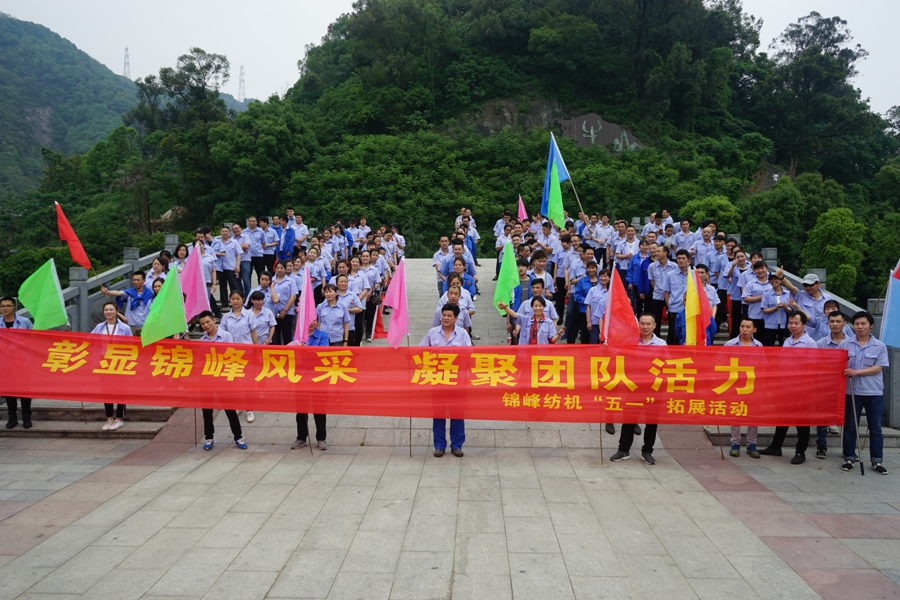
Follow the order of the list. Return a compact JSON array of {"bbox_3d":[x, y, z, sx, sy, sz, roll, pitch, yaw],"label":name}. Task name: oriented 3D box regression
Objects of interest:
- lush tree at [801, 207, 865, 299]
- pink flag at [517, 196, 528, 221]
[{"bbox_3d":[16.942,-1.705,31.000,3.000,4.700,3.000,0,3,0],"label":"lush tree"},{"bbox_3d":[1.817,-2.188,17.300,0.360,0.900,0.200,0,3,0],"label":"pink flag"}]

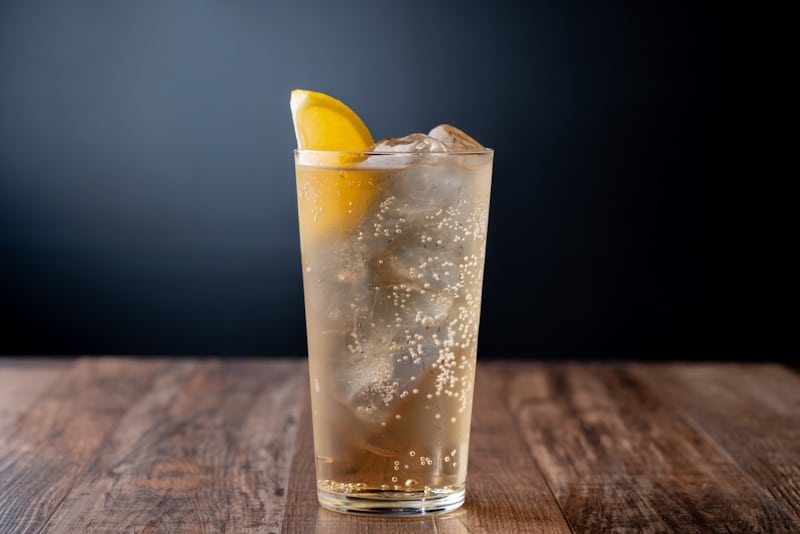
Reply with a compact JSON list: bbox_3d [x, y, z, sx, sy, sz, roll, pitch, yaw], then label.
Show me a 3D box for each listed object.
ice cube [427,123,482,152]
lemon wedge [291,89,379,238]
[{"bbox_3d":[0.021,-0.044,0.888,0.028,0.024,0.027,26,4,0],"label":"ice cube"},{"bbox_3d":[-0.026,-0.041,0.884,0.032,0.059,0.023,-8,4,0],"label":"lemon wedge"}]

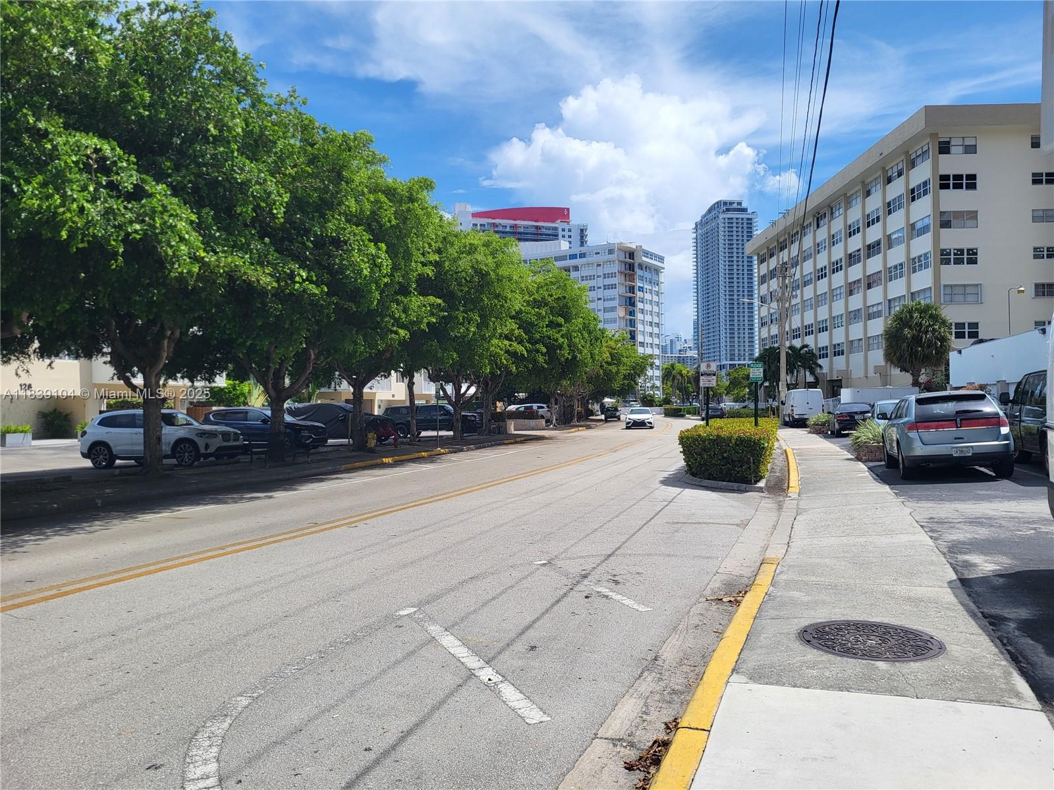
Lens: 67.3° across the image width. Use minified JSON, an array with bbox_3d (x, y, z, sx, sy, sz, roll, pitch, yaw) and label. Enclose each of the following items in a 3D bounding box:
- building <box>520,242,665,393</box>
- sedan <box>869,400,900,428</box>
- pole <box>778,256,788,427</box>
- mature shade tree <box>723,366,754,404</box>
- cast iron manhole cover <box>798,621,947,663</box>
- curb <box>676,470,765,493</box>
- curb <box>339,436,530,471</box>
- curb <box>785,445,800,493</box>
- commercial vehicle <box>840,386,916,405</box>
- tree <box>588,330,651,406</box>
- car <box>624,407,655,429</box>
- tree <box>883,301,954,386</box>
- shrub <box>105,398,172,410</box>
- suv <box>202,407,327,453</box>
[{"bbox_3d":[14.716,-15.767,209.551,36.000,41.000,25.000,-1,-1,29],"label":"building"},{"bbox_3d":[11.820,0.899,24.900,1.820,1.470,4.600,-1,-1,21],"label":"sedan"},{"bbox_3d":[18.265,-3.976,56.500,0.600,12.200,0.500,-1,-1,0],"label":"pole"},{"bbox_3d":[28.061,-0.718,105.010,4.200,6.400,4.200,-1,-1,0],"label":"mature shade tree"},{"bbox_3d":[2.134,1.522,4.920,0.840,0.040,0.840,-1,-1,0],"label":"cast iron manhole cover"},{"bbox_3d":[3.500,1.645,15.250,0.750,0.150,3.300,-1,-1,-12],"label":"curb"},{"bbox_3d":[-2.440,1.989,29.526,0.300,0.160,18.870,-1,-1,15],"label":"curb"},{"bbox_3d":[6.250,1.664,18.900,0.200,0.150,12.840,-1,-1,18],"label":"curb"},{"bbox_3d":[23.611,0.672,52.992,4.600,2.300,2.100,-1,-1,2],"label":"commercial vehicle"},{"bbox_3d":[8.779,-2.031,80.000,8.500,9.200,8.500,-1,-1,15],"label":"tree"},{"bbox_3d":[7.823,1.585,54.500,1.860,1.450,4.850,-1,-1,12],"label":"car"},{"bbox_3d":[23.937,-1.875,48.500,3.850,7.500,3.850,-1,-1,0],"label":"tree"},{"bbox_3d":[-20.583,1.326,41.991,1.300,2.100,4.200,-1,-1,17],"label":"shrub"},{"bbox_3d":[-9.684,1.291,29.289,4.780,1.710,1.920,-1,-1,13],"label":"suv"}]

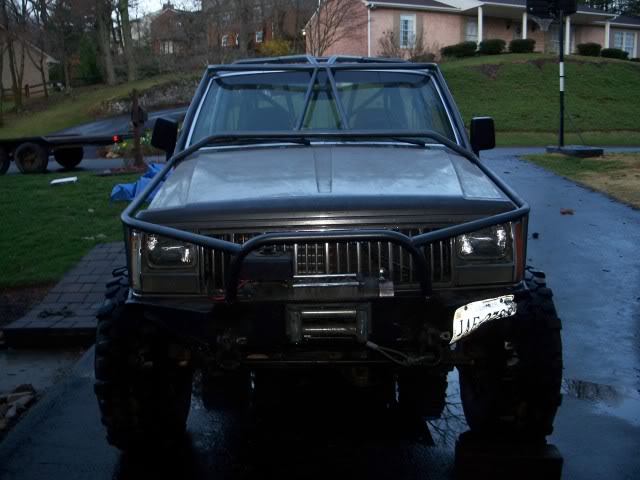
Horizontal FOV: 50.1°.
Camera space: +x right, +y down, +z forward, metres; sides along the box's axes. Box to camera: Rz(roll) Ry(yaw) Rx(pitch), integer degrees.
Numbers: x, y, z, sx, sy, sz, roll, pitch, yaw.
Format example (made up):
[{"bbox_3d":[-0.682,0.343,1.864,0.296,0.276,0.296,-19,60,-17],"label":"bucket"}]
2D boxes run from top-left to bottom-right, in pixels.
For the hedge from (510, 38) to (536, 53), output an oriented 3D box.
[{"bbox_3d":[11.425,-10.929,38.500,1.350,0.800,1.100,-8,12,-32],"label":"hedge"}]

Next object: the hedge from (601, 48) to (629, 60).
[{"bbox_3d":[17.878,-11.253,41.500,1.400,0.700,1.100,-8,12,-32],"label":"hedge"}]

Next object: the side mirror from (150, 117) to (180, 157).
[{"bbox_3d":[-0.955,-0.629,4.200,0.150,0.235,0.100,8,12,7],"label":"side mirror"}]

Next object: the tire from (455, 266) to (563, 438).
[{"bbox_3d":[0.940,0.562,3.520,0.320,0.930,0.930,-1,12,0],"label":"tire"}]

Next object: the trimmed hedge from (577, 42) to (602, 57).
[{"bbox_3d":[15.955,-11.248,40.500,1.300,0.800,1.100,-8,12,-32],"label":"trimmed hedge"}]

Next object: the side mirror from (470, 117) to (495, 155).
[{"bbox_3d":[0.998,-0.638,4.200,0.145,0.225,0.100,-3,12,-8],"label":"side mirror"}]

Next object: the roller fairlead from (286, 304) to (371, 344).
[{"bbox_3d":[0.032,0.317,2.550,0.305,0.130,0.120,-1,12,0],"label":"roller fairlead"}]

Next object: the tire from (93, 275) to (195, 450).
[{"bbox_3d":[-0.830,0.578,3.480,0.320,0.930,0.930,-1,12,0],"label":"tire"}]

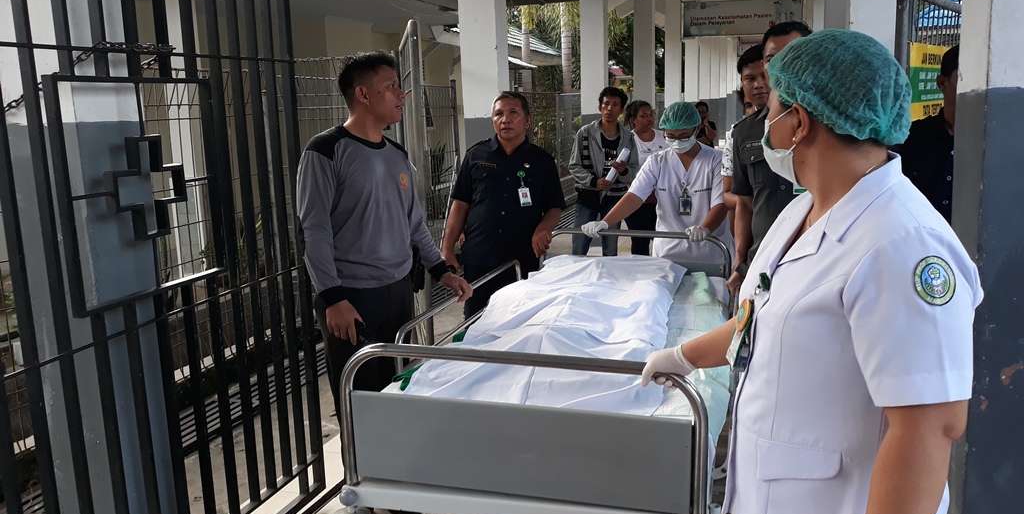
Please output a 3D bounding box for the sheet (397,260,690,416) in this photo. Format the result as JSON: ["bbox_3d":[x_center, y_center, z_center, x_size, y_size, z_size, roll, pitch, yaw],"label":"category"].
[{"bbox_3d":[0.310,0.206,3.379,0.840,0.220,1.880,1,12,18],"label":"sheet"}]

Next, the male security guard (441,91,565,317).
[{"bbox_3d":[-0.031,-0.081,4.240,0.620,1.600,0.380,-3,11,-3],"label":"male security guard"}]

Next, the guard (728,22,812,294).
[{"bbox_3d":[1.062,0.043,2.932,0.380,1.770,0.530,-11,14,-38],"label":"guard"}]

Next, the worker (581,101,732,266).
[{"bbox_3d":[0.848,-0.135,4.601,0.780,1.500,0.500,1,11,15],"label":"worker"}]

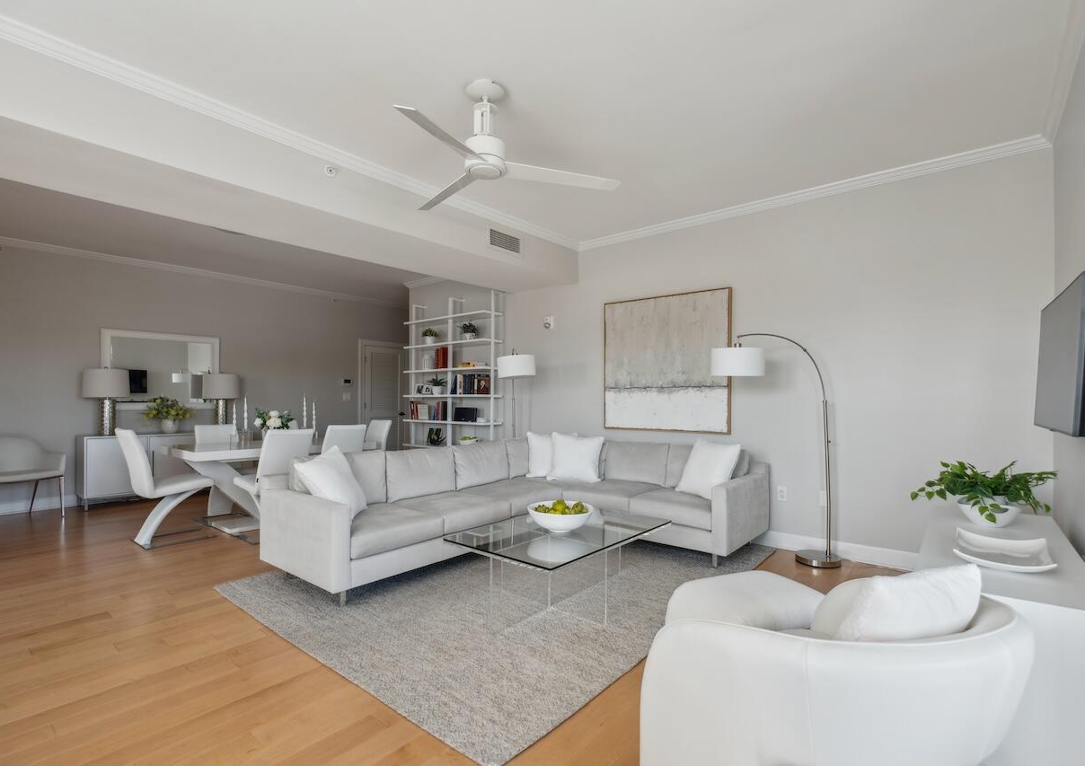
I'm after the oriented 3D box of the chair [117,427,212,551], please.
[{"bbox_3d":[-3.151,0.852,4.018,0.432,0.924,0.600,-1,-2,41],"label":"chair"}]

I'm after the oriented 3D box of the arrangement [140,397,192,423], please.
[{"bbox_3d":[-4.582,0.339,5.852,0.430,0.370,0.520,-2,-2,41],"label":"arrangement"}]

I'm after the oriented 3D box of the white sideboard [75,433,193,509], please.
[{"bbox_3d":[-4.571,1.001,5.843,0.430,0.785,1.520,-2,-2,41],"label":"white sideboard"}]

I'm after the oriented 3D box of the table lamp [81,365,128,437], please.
[{"bbox_3d":[-4.951,0.210,5.436,0.395,0.775,0.395,-2,-2,41],"label":"table lamp"}]

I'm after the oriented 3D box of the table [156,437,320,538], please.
[{"bbox_3d":[-2.570,0.954,4.591,0.960,0.756,1.536,-1,-2,41],"label":"table"}]

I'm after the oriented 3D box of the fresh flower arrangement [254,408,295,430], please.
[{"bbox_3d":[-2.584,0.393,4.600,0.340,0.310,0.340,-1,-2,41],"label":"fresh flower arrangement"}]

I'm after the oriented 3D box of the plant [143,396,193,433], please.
[{"bbox_3d":[-4.419,0.371,5.650,0.450,0.440,0.480,-1,-2,41],"label":"plant"}]

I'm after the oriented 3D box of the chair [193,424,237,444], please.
[{"bbox_3d":[-3.117,0.872,4.696,0.600,0.924,0.432,-1,-2,41],"label":"chair"}]

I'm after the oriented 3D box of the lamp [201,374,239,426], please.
[{"bbox_3d":[-3.975,0.239,5.920,0.400,0.700,0.400,-1,-2,41],"label":"lamp"}]

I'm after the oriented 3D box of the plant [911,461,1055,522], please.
[{"bbox_3d":[2.452,0.614,2.660,0.570,0.340,0.440,-1,-2,41],"label":"plant"}]

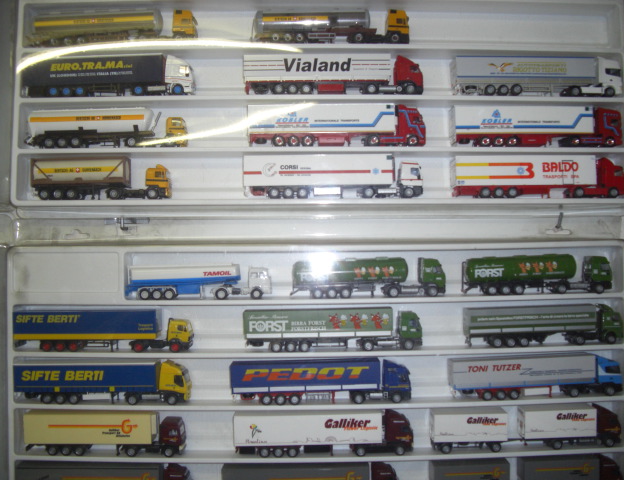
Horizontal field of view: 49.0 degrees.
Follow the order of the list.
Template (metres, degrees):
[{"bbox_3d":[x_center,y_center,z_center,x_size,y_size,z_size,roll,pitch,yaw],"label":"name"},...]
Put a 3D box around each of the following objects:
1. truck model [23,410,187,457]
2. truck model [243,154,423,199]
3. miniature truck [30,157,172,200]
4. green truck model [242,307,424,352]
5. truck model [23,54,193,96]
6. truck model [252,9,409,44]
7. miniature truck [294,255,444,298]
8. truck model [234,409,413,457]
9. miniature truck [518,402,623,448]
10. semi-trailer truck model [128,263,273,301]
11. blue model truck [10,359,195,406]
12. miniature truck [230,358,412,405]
[{"bbox_3d":[-0.218,0.206,0.734,0.168,0.044,0.030,0,-2,0],"label":"truck model"},{"bbox_3d":[0.023,-0.067,0.739,0.189,0.045,0.030,0,-3,-1],"label":"truck model"},{"bbox_3d":[-0.225,-0.065,0.742,0.147,0.045,0.029,0,-2,0],"label":"miniature truck"},{"bbox_3d":[0.022,0.095,0.730,0.188,0.043,0.030,-1,-3,0],"label":"green truck model"},{"bbox_3d":[-0.218,-0.175,0.746,0.182,0.045,0.030,0,-2,0],"label":"truck model"},{"bbox_3d":[0.020,-0.228,0.748,0.168,0.038,0.030,0,-3,-1],"label":"truck model"},{"bbox_3d":[0.060,0.040,0.741,0.165,0.043,0.030,0,-2,0],"label":"miniature truck"},{"bbox_3d":[0.012,0.204,0.724,0.188,0.044,0.030,-1,-3,0],"label":"truck model"},{"bbox_3d":[0.272,0.197,0.726,0.102,0.043,0.030,-1,-3,0],"label":"miniature truck"},{"bbox_3d":[-0.119,0.045,0.732,0.154,0.037,0.030,-1,-3,0],"label":"semi-trailer truck model"},{"bbox_3d":[-0.222,0.152,0.736,0.186,0.044,0.030,0,-2,0],"label":"blue model truck"},{"bbox_3d":[0.009,0.152,0.738,0.191,0.044,0.030,0,-2,0],"label":"miniature truck"}]

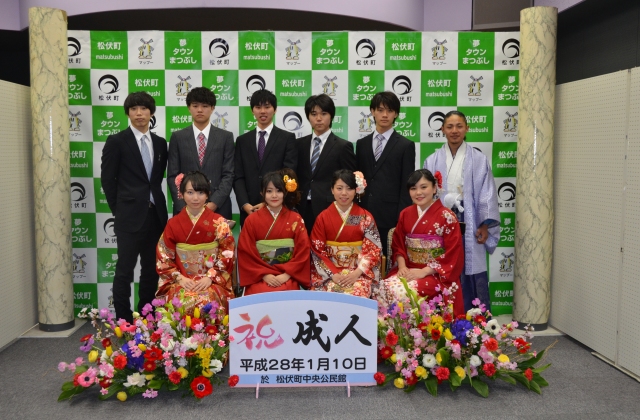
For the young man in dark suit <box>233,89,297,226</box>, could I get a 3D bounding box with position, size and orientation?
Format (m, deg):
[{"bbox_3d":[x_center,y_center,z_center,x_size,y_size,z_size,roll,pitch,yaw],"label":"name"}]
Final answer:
[{"bbox_3d":[-0.400,0.019,4.204,0.470,1.755,0.310,0,4,5],"label":"young man in dark suit"}]

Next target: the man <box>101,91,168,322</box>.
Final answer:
[{"bbox_3d":[-1.325,0.018,4.214,0.470,1.755,0.310,-3,5,-36],"label":"man"}]

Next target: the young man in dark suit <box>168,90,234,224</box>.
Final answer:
[{"bbox_3d":[-0.849,0.060,4.149,0.480,1.810,0.290,-1,5,-9],"label":"young man in dark suit"}]

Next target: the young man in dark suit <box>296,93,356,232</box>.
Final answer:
[{"bbox_3d":[0.040,0.036,4.205,0.450,1.720,0.290,2,5,20],"label":"young man in dark suit"}]

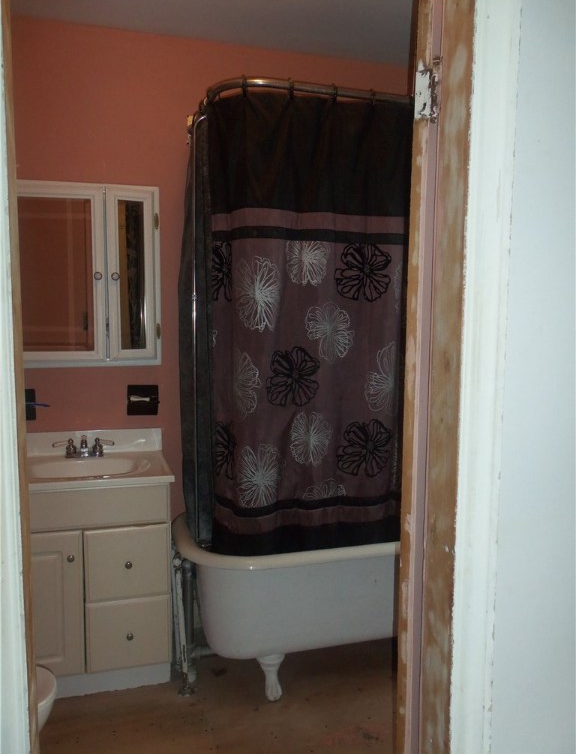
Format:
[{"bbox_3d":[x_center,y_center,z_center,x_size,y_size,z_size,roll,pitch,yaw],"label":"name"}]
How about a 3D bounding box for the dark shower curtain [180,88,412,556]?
[{"bbox_3d":[0.221,-0.062,2.444,1.222,1.768,0.636,-1,5,-16],"label":"dark shower curtain"}]

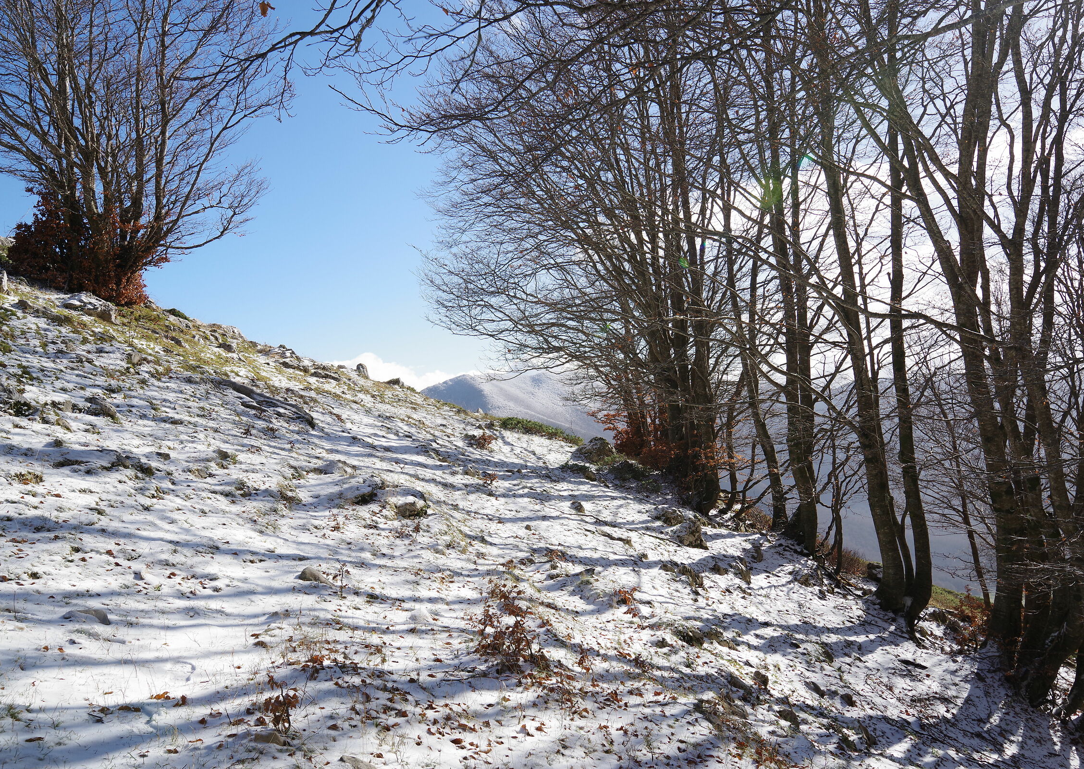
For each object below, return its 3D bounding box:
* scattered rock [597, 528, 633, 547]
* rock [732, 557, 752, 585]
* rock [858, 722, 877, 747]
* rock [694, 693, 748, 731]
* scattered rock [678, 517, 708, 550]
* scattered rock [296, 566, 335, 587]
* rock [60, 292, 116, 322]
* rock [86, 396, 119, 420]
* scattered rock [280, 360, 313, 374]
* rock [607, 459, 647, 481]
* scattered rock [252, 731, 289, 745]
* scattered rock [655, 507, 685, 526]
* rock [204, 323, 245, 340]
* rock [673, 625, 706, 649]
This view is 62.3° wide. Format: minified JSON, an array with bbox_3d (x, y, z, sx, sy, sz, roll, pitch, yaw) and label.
[{"bbox_3d":[0.946,1.992,11.700,0.456,0.214,0.329,0,0,0],"label":"scattered rock"},{"bbox_3d":[2.591,2.410,11.593,0.248,0.335,0.254,0,-2,13],"label":"rock"},{"bbox_3d":[2.192,2.358,6.045,0.124,0.140,0.151,-1,-2,20],"label":"rock"},{"bbox_3d":[1.072,1.963,5.378,0.314,0.180,0.254,0,-2,11],"label":"rock"},{"bbox_3d":[2.237,2.211,13.300,0.440,0.423,0.431,0,0,0],"label":"scattered rock"},{"bbox_3d":[-1.566,1.330,6.200,0.266,0.104,0.192,0,0,0],"label":"scattered rock"},{"bbox_3d":[-11.377,-1.932,22.500,1.359,0.768,0.980,0,0,0],"label":"rock"},{"bbox_3d":[-3.942,0.206,8.034,0.297,0.207,0.242,1,-2,-26],"label":"rock"},{"bbox_3d":[-5.592,-0.400,20.435,0.756,0.322,0.616,0,-2,-15],"label":"scattered rock"},{"bbox_3d":[1.851,1.861,19.500,0.836,0.440,0.646,0,0,0],"label":"rock"},{"bbox_3d":[-1.135,1.478,3.750,0.155,0.055,0.110,0,0,0],"label":"scattered rock"},{"bbox_3d":[2.182,2.259,15.300,0.492,0.275,0.406,0,0,0],"label":"scattered rock"},{"bbox_3d":[-8.318,-1.394,23.528,1.031,0.424,0.839,1,-2,-19],"label":"rock"},{"bbox_3d":[1.219,2.085,7.400,0.267,0.144,0.220,0,0,0],"label":"rock"}]

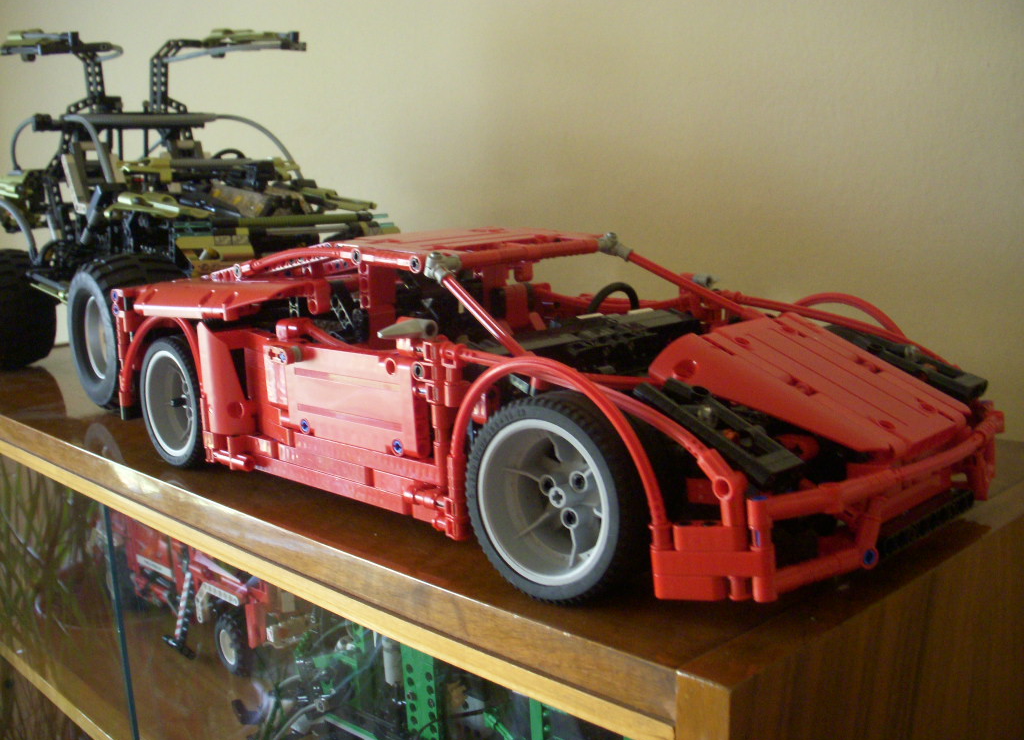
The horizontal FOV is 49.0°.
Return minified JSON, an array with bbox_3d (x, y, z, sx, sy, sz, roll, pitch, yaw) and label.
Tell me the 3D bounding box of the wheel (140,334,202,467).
[{"bbox_3d":[-0.167,0.015,0.606,0.037,0.069,0.069,-11,13,-41],"label":"wheel"}]

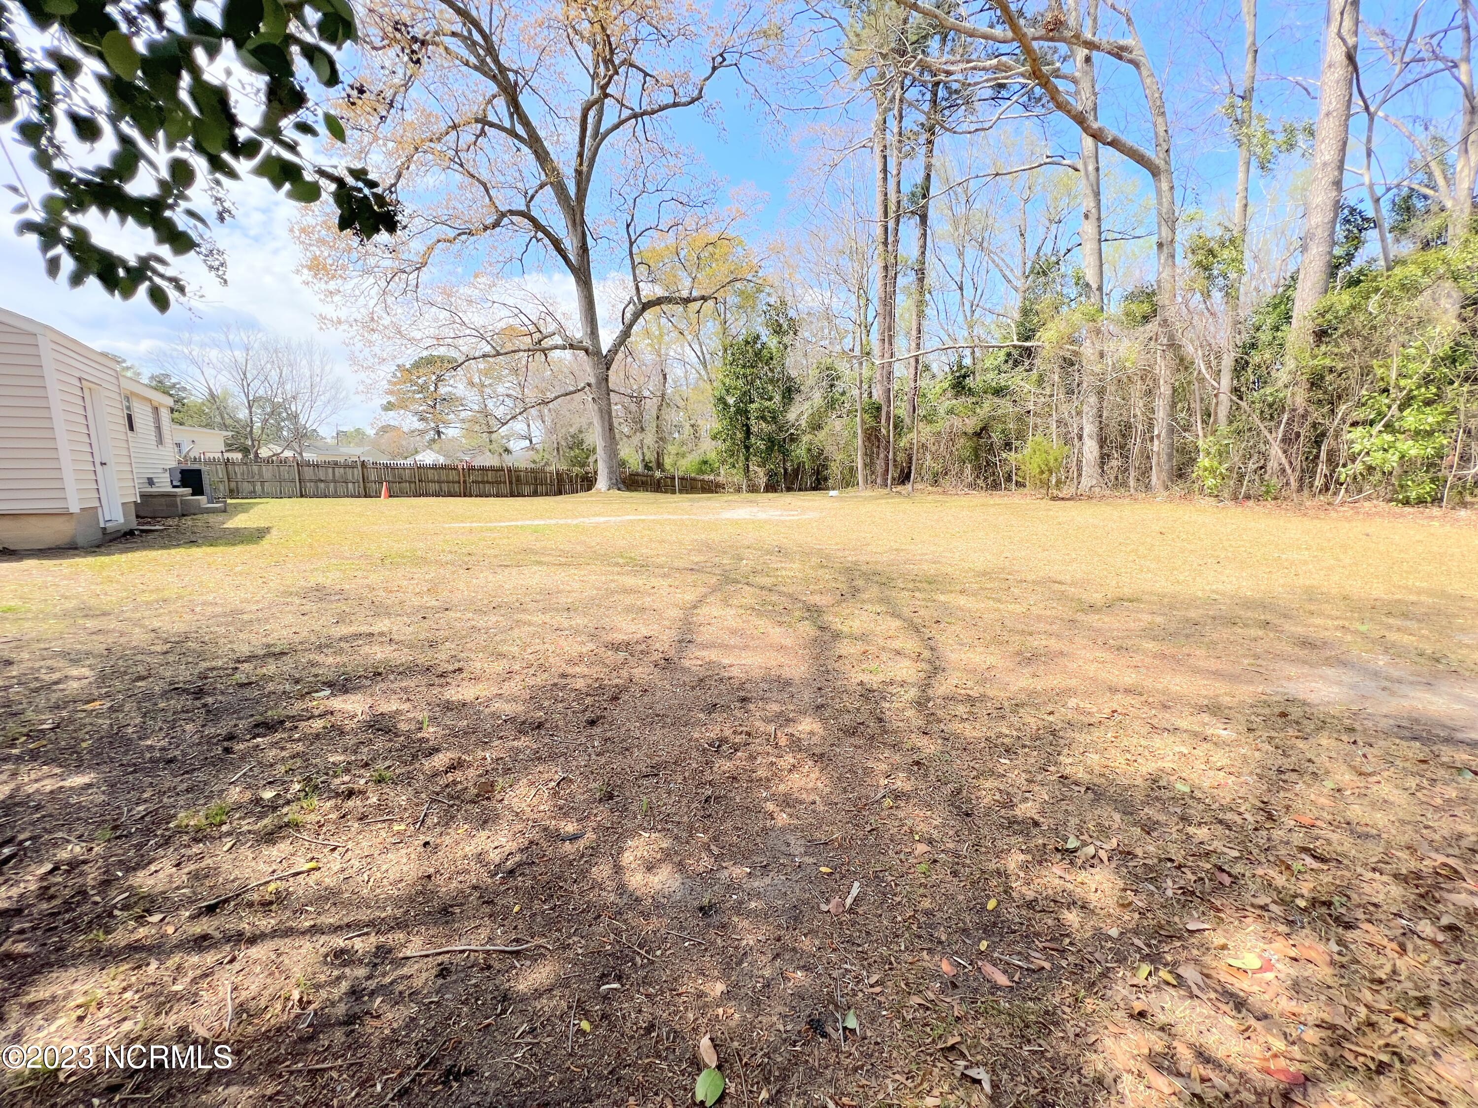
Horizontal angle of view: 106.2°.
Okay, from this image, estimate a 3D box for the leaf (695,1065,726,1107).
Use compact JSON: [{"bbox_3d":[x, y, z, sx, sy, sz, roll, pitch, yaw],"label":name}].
[{"bbox_3d":[-0.054,0.989,1.029,0.047,0.015,0.061,1,8,15],"label":"leaf"}]

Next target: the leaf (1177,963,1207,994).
[{"bbox_3d":[1.003,0.942,1.233,0.048,0.020,0.090,3,9,23],"label":"leaf"}]

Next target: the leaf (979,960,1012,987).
[{"bbox_3d":[0.577,0.947,1.251,0.038,0.018,0.080,-7,10,-36],"label":"leaf"}]

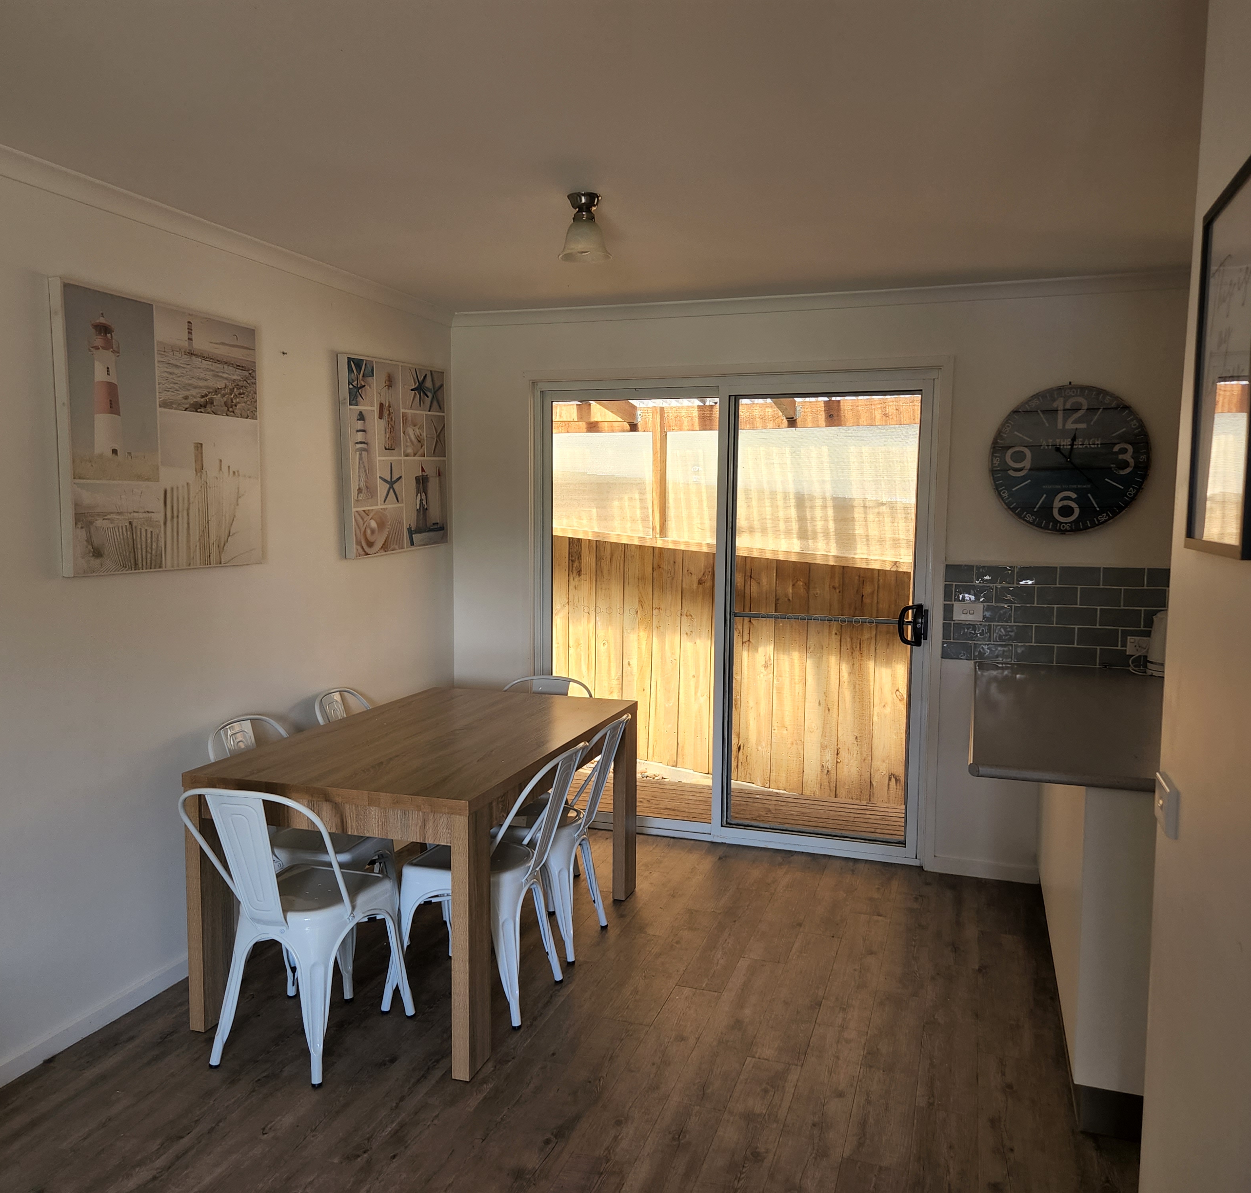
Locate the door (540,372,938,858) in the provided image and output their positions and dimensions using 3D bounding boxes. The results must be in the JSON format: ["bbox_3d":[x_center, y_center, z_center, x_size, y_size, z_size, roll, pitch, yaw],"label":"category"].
[{"bbox_3d":[0.429,0.058,4.646,1.870,2.115,0.120,2,6,18],"label":"door"}]

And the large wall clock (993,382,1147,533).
[{"bbox_3d":[1.729,-0.528,4.110,0.580,0.580,0.030,2,6,18],"label":"large wall clock"}]

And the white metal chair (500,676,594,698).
[{"bbox_3d":[-0.398,0.744,4.180,0.440,0.820,0.460,2,6,18],"label":"white metal chair"}]

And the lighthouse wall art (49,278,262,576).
[{"bbox_3d":[-1.383,-0.478,3.206,0.038,0.793,0.797,2,6,18],"label":"lighthouse wall art"}]

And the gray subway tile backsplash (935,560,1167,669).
[{"bbox_3d":[1.702,0.079,4.183,0.844,0.390,0.012,2,6,18],"label":"gray subway tile backsplash"}]

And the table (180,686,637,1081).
[{"bbox_3d":[-0.598,0.829,3.584,0.892,0.752,1.465,2,6,18],"label":"table"}]

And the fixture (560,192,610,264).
[{"bbox_3d":[-0.116,-1.041,2.989,0.163,0.168,0.163,1,5,0],"label":"fixture"}]

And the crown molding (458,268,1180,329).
[{"bbox_3d":[0.647,-1.219,4.399,3.081,0.060,0.060,2,6,18],"label":"crown molding"}]

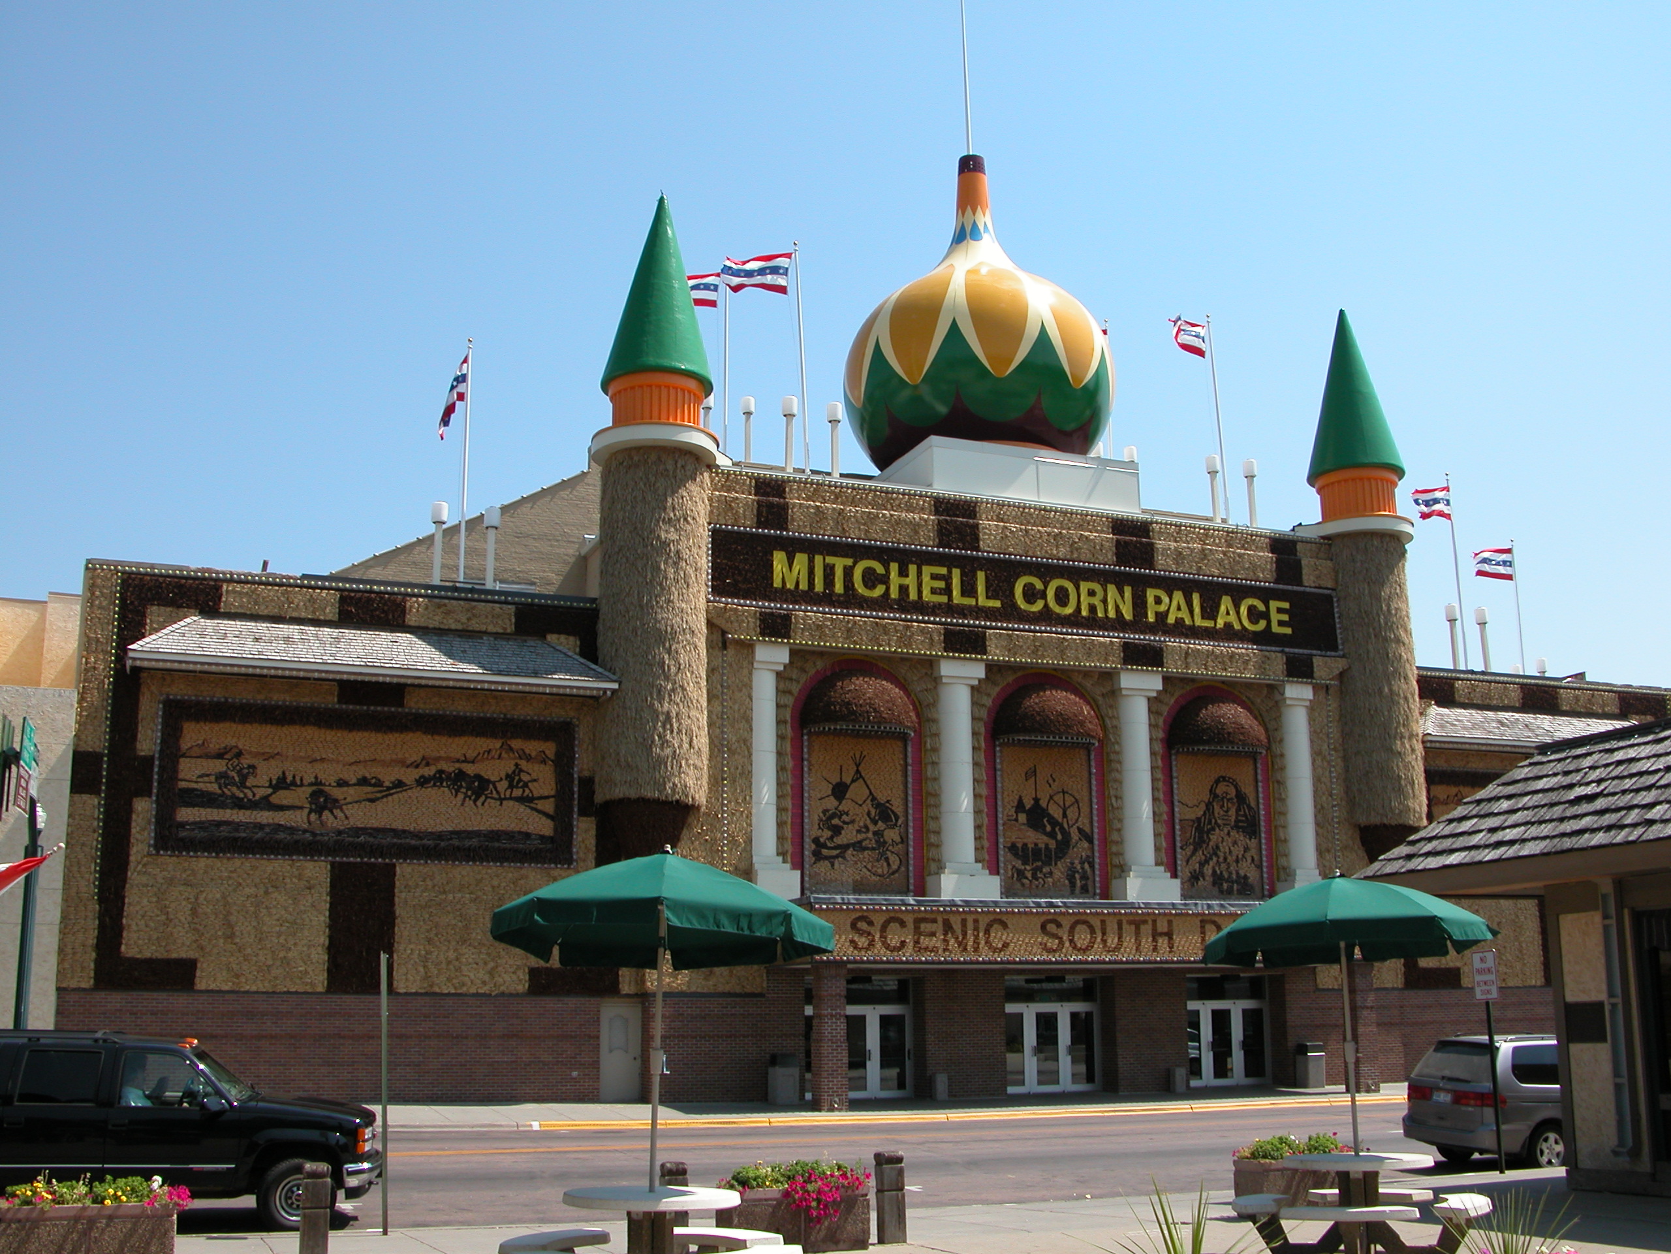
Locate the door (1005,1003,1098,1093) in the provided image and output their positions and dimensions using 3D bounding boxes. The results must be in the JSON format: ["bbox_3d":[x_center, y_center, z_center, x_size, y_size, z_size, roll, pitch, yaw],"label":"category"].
[{"bbox_3d":[5.353,10.517,42.265,2.750,2.200,0.150,5,-14,-20],"label":"door"}]

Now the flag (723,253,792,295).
[{"bbox_3d":[-2.052,-9.315,43.951,1.800,1.200,0.300,2,-13,-8],"label":"flag"}]

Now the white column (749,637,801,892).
[{"bbox_3d":[-1.615,3.430,40.010,1.250,6.100,1.000,5,-14,-20],"label":"white column"}]

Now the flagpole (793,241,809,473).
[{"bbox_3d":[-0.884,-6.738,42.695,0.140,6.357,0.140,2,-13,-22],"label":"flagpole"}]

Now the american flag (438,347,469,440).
[{"bbox_3d":[-9.270,-5.589,41.117,0.750,2.250,0.500,2,-13,-8],"label":"american flag"}]

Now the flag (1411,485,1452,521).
[{"bbox_3d":[17.516,-3.645,49.659,1.380,1.050,0.280,5,-14,-21],"label":"flag"}]

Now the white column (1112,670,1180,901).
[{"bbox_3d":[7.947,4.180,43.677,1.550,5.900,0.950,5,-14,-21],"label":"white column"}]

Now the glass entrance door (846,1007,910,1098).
[{"bbox_3d":[0.880,9.694,38.605,1.850,2.120,0.140,5,-14,-21],"label":"glass entrance door"}]

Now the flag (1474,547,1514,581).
[{"bbox_3d":[22.010,-2.116,56.463,1.550,1.120,0.280,5,-14,-21],"label":"flag"}]

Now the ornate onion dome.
[{"bbox_3d":[4.099,-9.316,49.103,7.700,9.850,7.700,0,-13,0],"label":"ornate onion dome"}]

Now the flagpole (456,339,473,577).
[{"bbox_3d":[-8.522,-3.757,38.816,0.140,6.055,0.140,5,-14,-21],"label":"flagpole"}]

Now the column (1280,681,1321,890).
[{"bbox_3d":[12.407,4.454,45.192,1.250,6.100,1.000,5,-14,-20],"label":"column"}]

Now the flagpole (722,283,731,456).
[{"bbox_3d":[-3.189,-7.784,49.333,0.130,6.150,0.130,5,-14,-20],"label":"flagpole"}]

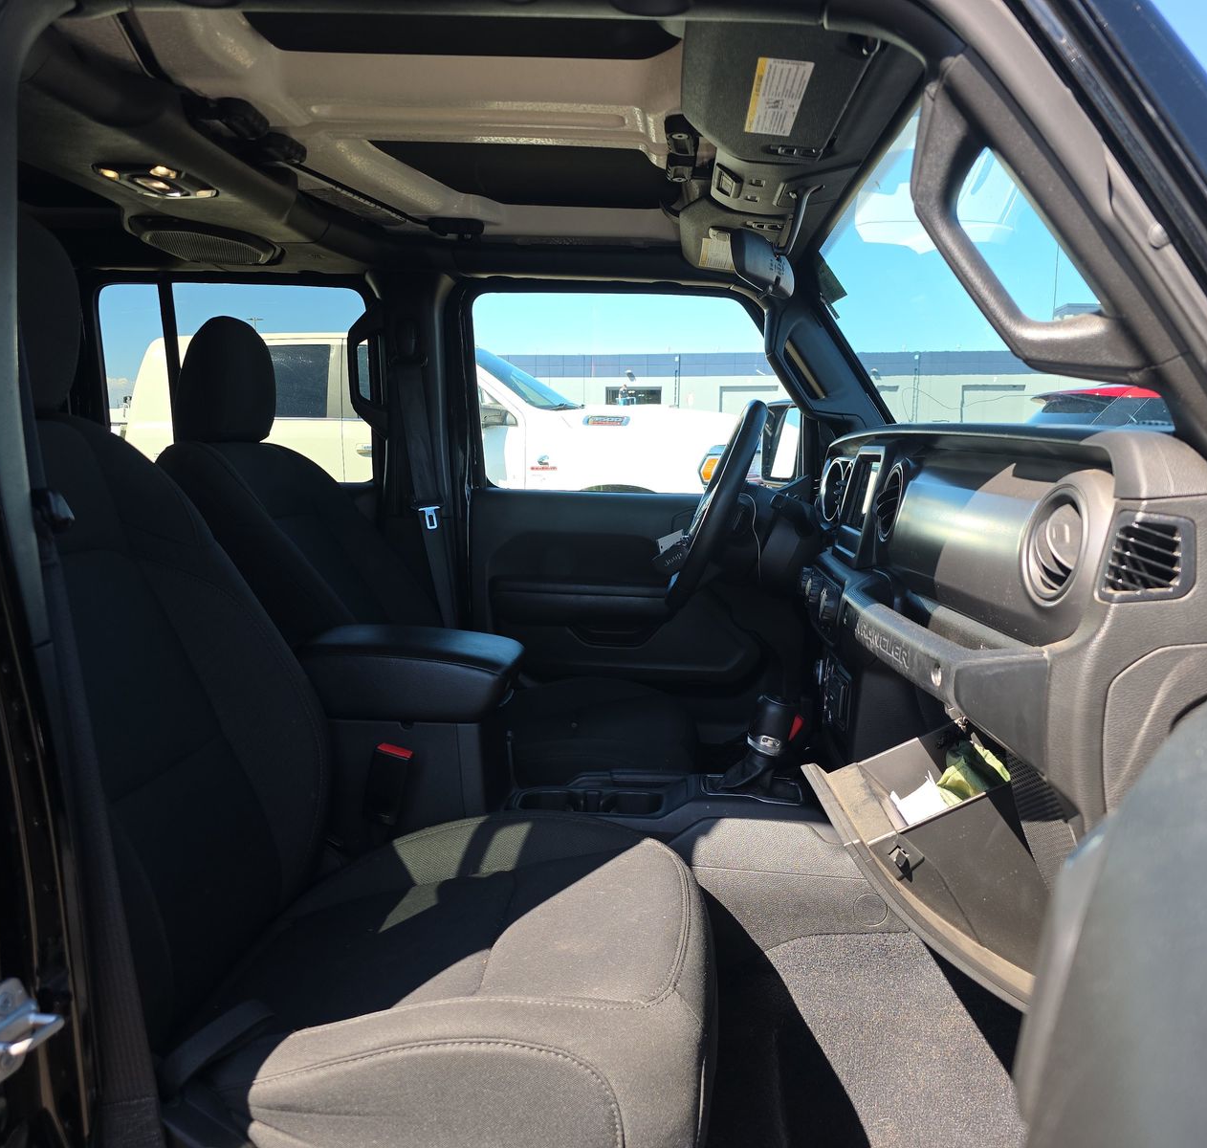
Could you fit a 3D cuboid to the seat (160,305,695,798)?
[{"bbox_3d":[-0.259,0.013,1.724,0.860,0.885,0.530,1,8,1],"label":"seat"}]

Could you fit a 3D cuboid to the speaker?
[{"bbox_3d":[-0.601,-0.501,1.538,0.155,0.050,0.230,1,8,1],"label":"speaker"}]

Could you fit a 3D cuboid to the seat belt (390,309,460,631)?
[{"bbox_3d":[-0.347,-0.175,1.988,0.120,0.660,0.080,1,8,1],"label":"seat belt"}]

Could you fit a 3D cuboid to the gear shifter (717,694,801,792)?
[{"bbox_3d":[0.208,0.218,1.350,0.105,0.130,0.075,1,8,1],"label":"gear shifter"}]

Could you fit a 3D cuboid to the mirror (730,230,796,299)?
[{"bbox_3d":[0.204,-0.390,1.294,0.047,0.068,0.220,5,9,28],"label":"mirror"}]

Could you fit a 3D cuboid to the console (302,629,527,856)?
[{"bbox_3d":[-0.253,0.205,1.383,0.310,0.270,0.230,1,8,1],"label":"console"}]

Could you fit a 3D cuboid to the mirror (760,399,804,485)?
[{"bbox_3d":[0.411,-0.288,2.254,0.110,0.190,0.190,-1,8,-11],"label":"mirror"}]

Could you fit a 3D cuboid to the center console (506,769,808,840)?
[{"bbox_3d":[0.075,0.327,1.388,0.390,0.105,0.250,1,8,1],"label":"center console"}]

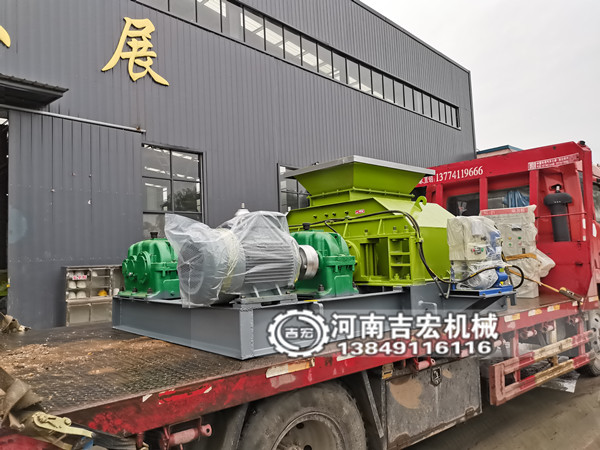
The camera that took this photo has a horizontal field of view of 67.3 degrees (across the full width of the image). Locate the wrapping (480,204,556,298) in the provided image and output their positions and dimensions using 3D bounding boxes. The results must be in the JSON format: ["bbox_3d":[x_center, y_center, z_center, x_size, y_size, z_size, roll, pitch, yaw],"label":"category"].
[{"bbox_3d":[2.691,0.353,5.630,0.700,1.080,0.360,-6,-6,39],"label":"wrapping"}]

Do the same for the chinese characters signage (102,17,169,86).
[{"bbox_3d":[-4.374,-4.759,12.171,1.842,1.825,0.120,3,-7,-45],"label":"chinese characters signage"}]

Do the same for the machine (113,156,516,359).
[{"bbox_3d":[0.258,0.149,4.278,3.425,1.423,1.990,3,-7,-41],"label":"machine"}]

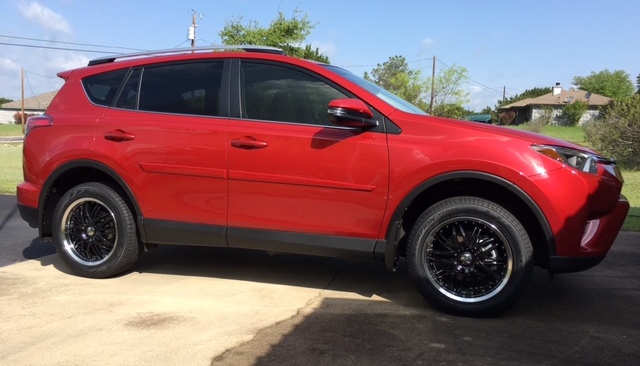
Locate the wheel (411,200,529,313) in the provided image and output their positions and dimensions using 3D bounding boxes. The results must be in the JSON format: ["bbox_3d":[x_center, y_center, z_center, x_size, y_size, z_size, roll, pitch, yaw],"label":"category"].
[{"bbox_3d":[0.881,0.435,3.203,0.710,0.710,0.235,2,6,17],"label":"wheel"}]

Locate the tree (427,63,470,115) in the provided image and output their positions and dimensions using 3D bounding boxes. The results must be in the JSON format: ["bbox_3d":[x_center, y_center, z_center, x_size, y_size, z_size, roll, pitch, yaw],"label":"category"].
[{"bbox_3d":[10.700,-7.133,45.000,3.860,5.790,3.700,1,6,0],"label":"tree"}]

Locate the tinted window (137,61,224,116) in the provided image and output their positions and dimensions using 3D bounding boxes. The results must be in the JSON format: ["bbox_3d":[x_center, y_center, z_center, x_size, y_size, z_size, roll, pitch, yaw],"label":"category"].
[{"bbox_3d":[-0.963,-0.647,3.706,0.670,0.380,0.060,2,-11,17],"label":"tinted window"}]

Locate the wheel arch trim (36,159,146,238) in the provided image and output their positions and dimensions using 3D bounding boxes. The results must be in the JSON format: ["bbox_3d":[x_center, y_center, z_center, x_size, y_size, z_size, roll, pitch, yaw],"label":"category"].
[{"bbox_3d":[-1.652,0.133,3.904,0.950,0.590,0.100,2,6,17],"label":"wheel arch trim"}]

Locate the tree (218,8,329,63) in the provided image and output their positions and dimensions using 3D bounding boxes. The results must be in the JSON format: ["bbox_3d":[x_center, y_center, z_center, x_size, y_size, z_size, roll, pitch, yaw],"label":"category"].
[{"bbox_3d":[-2.480,-5.822,28.000,5.640,6.680,5.300,1,6,0],"label":"tree"}]

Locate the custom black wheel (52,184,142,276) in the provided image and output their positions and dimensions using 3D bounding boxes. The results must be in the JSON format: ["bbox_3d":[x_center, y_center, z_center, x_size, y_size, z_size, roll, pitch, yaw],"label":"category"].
[{"bbox_3d":[-1.648,0.344,4.005,0.700,0.700,0.220,2,6,17],"label":"custom black wheel"}]

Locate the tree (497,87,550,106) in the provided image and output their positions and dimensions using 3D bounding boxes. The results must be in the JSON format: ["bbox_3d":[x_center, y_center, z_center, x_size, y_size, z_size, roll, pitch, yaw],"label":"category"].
[{"bbox_3d":[28.464,-10.630,75.000,8.110,5.460,6.500,1,6,0],"label":"tree"}]

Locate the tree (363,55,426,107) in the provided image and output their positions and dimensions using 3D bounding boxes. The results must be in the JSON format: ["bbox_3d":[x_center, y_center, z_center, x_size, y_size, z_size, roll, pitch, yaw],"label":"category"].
[{"bbox_3d":[7.847,-9.488,55.000,6.000,6.400,5.600,1,6,8],"label":"tree"}]

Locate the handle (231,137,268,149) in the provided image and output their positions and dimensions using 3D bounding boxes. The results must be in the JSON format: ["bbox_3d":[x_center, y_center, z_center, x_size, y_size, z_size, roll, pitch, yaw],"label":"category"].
[{"bbox_3d":[-0.454,-0.255,3.453,0.250,0.070,0.060,2,6,17],"label":"handle"}]

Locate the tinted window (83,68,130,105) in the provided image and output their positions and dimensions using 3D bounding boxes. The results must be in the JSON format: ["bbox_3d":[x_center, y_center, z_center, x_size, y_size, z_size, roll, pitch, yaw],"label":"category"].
[{"bbox_3d":[-1.582,-0.697,3.914,0.420,0.270,0.060,2,-10,20],"label":"tinted window"}]

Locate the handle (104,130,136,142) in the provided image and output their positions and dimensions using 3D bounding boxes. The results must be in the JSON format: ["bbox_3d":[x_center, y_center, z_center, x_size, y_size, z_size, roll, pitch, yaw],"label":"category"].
[{"bbox_3d":[-1.400,-0.328,3.746,0.250,0.070,0.060,2,6,17],"label":"handle"}]

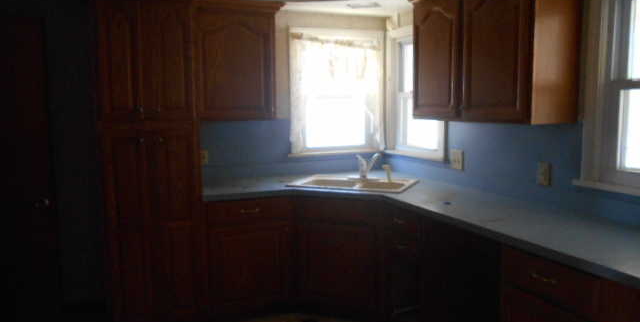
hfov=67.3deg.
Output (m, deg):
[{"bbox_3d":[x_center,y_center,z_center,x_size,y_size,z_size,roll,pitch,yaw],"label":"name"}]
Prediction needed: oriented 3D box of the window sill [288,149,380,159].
[{"bbox_3d":[0.149,-0.069,3.974,0.870,0.042,0.080,-3,7,-23],"label":"window sill"}]

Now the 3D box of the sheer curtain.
[{"bbox_3d":[0.166,-0.538,3.908,0.850,0.960,0.075,-3,7,-23],"label":"sheer curtain"}]

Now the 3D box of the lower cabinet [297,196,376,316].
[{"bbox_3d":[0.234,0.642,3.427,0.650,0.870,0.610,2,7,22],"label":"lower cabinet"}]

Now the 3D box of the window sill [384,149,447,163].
[{"bbox_3d":[0.713,-0.051,3.757,0.075,0.045,0.820,-3,7,-23],"label":"window sill"}]

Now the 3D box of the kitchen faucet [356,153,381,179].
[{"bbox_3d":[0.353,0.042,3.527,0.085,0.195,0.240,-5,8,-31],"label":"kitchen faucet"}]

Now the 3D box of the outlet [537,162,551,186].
[{"bbox_3d":[1.222,0.073,2.625,0.012,0.120,0.075,-3,7,-23],"label":"outlet"}]

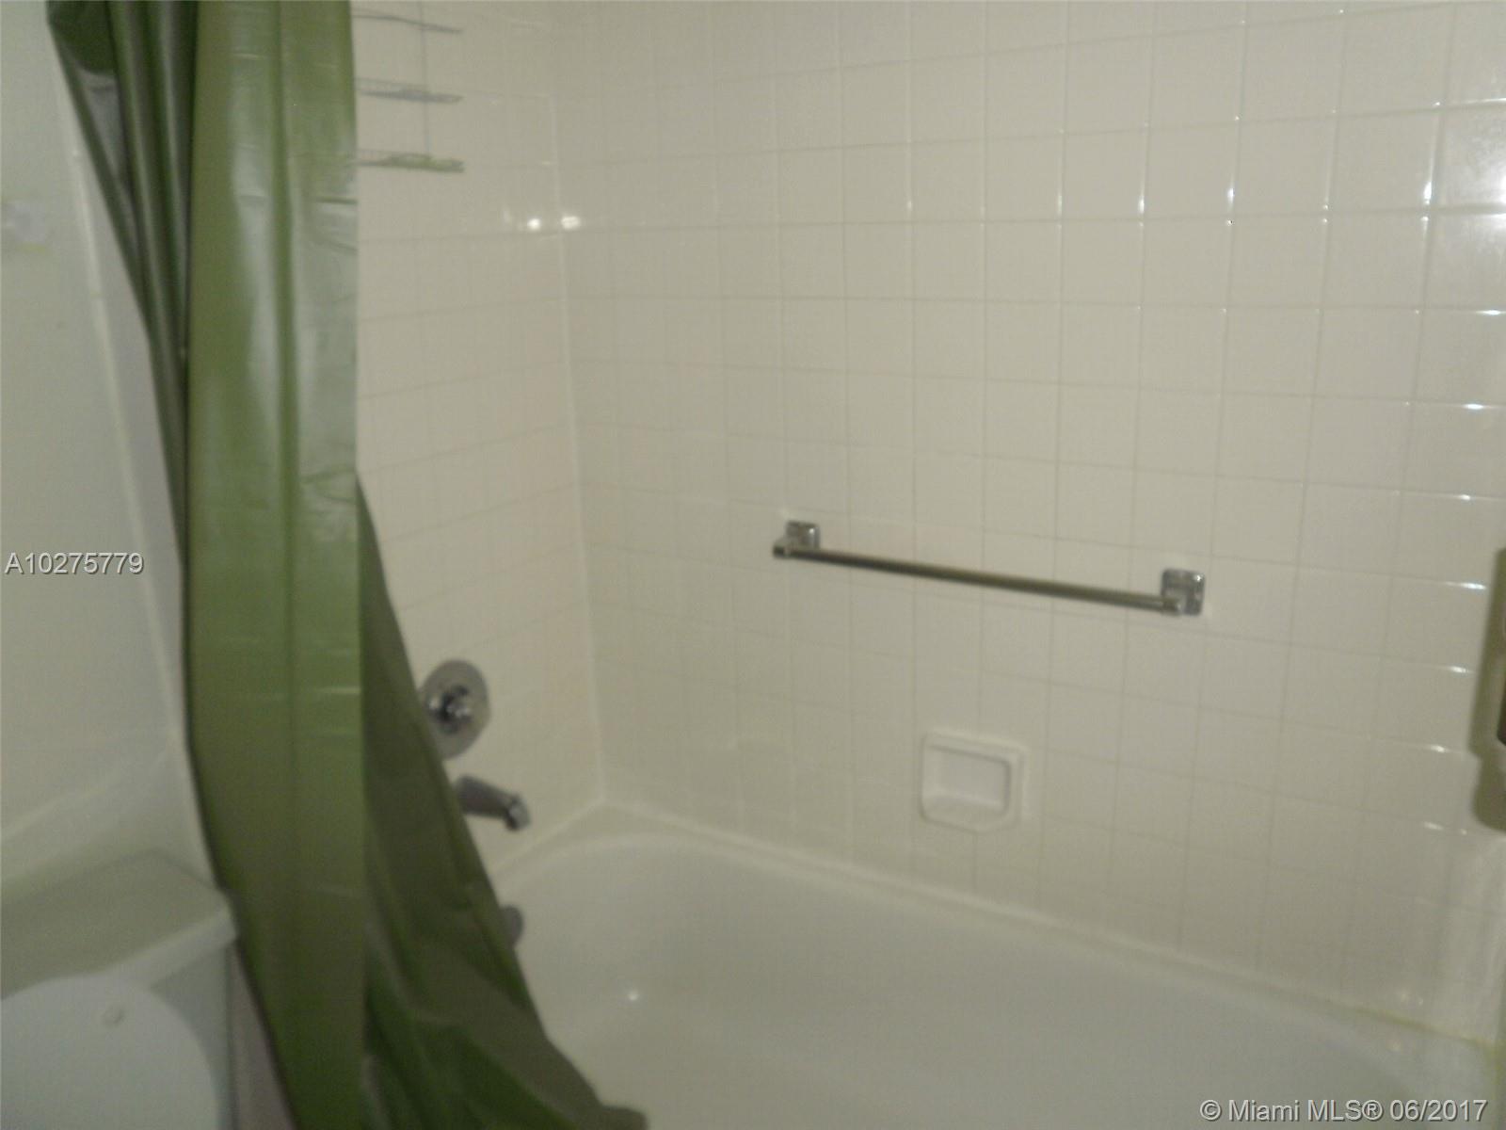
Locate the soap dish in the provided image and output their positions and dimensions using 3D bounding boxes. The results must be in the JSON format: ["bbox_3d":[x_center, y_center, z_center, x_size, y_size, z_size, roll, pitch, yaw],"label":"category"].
[{"bbox_3d":[0.344,0.348,1.783,0.160,0.142,0.060,8,20,31],"label":"soap dish"}]

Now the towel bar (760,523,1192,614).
[{"bbox_3d":[0.315,0.012,1.666,0.655,0.062,0.075,8,20,31],"label":"towel bar"}]

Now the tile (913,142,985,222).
[{"bbox_3d":[0.275,-0.536,1.586,0.108,0.108,0.009,8,21,31],"label":"tile"}]

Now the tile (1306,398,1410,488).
[{"bbox_3d":[0.739,-0.148,1.377,0.108,0.108,0.008,8,20,31],"label":"tile"}]

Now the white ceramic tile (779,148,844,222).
[{"bbox_3d":[0.090,-0.566,1.697,0.108,0.108,0.009,8,21,31],"label":"white ceramic tile"}]

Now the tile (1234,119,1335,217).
[{"bbox_3d":[0.645,-0.480,1.365,0.108,0.108,0.009,8,20,31],"label":"tile"}]

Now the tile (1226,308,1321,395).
[{"bbox_3d":[0.657,-0.270,1.430,0.108,0.108,0.009,8,21,31],"label":"tile"}]

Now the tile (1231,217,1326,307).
[{"bbox_3d":[0.651,-0.375,1.395,0.108,0.108,0.009,8,20,31],"label":"tile"}]

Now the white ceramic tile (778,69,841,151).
[{"bbox_3d":[0.083,-0.671,1.676,0.108,0.108,0.009,8,20,31],"label":"white ceramic tile"}]

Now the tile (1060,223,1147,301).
[{"bbox_3d":[0.468,-0.403,1.510,0.108,0.108,0.009,8,21,31],"label":"tile"}]

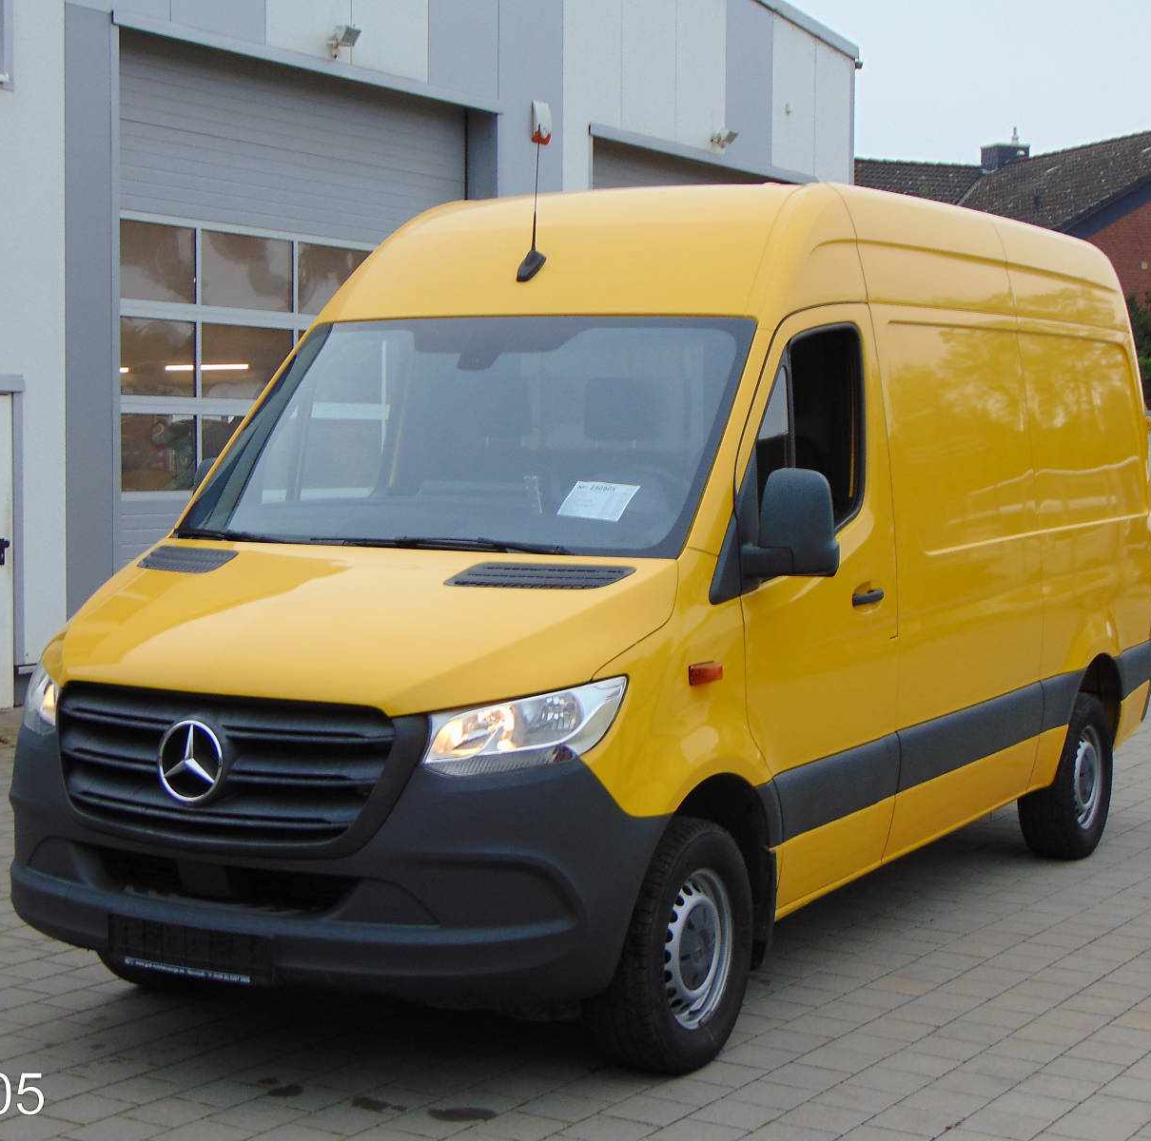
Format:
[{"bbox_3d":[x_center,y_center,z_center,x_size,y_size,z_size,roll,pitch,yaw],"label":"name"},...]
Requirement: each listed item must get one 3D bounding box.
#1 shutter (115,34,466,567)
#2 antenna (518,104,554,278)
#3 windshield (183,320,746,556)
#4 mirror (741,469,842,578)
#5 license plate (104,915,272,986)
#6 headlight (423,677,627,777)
[{"bbox_3d":[-2.166,-1.486,16.766,0.100,4.495,4.479,2,3,33],"label":"shutter"},{"bbox_3d":[-0.140,-1.157,6.901,0.060,0.500,0.170,2,5,29],"label":"antenna"},{"bbox_3d":[-0.341,-0.415,6.599,1.760,1.010,0.150,2,-39,29],"label":"windshield"},{"bbox_3d":[0.588,-0.134,6.128,0.245,0.310,0.170,2,5,29],"label":"mirror"},{"bbox_3d":[-0.975,0.962,5.574,0.530,0.125,0.025,2,5,29],"label":"license plate"},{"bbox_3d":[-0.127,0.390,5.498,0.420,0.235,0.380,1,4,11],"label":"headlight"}]

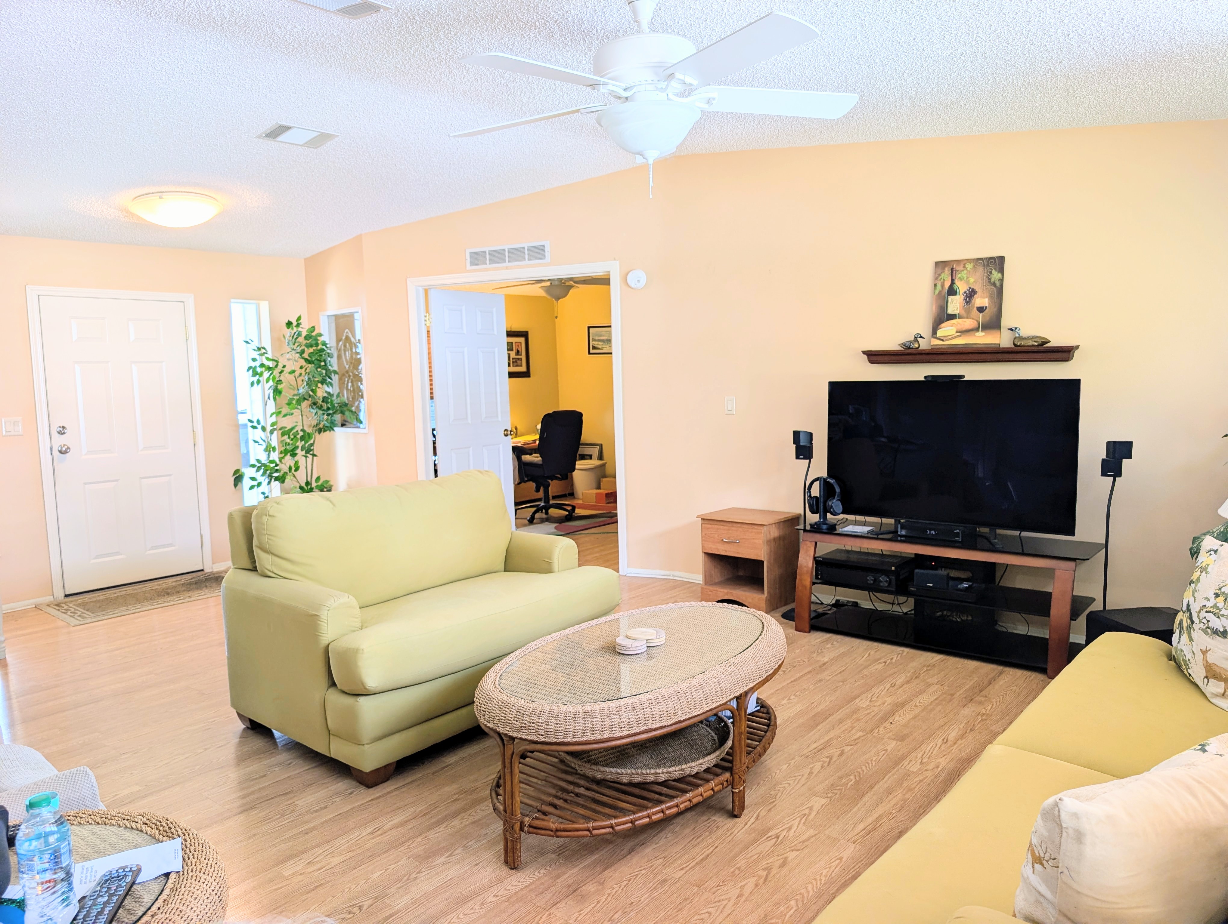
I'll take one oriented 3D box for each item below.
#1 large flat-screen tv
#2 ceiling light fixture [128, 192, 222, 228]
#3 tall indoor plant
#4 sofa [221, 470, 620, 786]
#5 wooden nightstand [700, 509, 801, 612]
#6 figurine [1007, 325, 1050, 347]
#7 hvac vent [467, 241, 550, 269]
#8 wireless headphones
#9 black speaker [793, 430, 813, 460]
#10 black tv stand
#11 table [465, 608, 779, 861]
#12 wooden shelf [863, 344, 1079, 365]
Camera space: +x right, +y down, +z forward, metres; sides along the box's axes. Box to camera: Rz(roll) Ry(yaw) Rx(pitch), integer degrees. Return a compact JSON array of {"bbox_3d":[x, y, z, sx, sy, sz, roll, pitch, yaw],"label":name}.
[{"bbox_3d":[1.689,-0.048,4.376,1.240,0.734,0.070,4,8,38],"label":"large flat-screen tv"},{"bbox_3d":[-2.552,-1.477,4.990,0.475,0.140,0.475,-6,3,34],"label":"ceiling light fixture"},{"bbox_3d":[-2.354,-0.125,6.279,0.780,1.879,0.740,4,8,37],"label":"tall indoor plant"},{"bbox_3d":[-0.773,0.581,3.692,0.940,0.950,1.360,5,9,40],"label":"sofa"},{"bbox_3d":[0.839,0.603,5.346,0.479,0.536,0.428,4,8,37],"label":"wooden nightstand"},{"bbox_3d":[2.104,-0.632,4.320,0.202,0.102,0.085,4,8,33],"label":"figurine"},{"bbox_3d":[-0.775,-1.532,6.319,0.780,0.153,0.025,3,7,31],"label":"hvac vent"},{"bbox_3d":[1.139,0.187,4.610,0.180,0.215,0.085,5,9,40],"label":"wireless headphones"},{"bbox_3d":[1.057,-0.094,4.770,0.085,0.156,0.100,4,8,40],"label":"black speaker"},{"bbox_3d":[1.669,0.662,4.386,1.424,0.568,0.448,4,8,35],"label":"black tv stand"},{"bbox_3d":[0.116,0.884,2.964,0.790,0.495,1.400,5,9,40],"label":"table"},{"bbox_3d":[1.877,-0.569,4.558,1.067,0.077,0.160,4,8,37],"label":"wooden shelf"}]

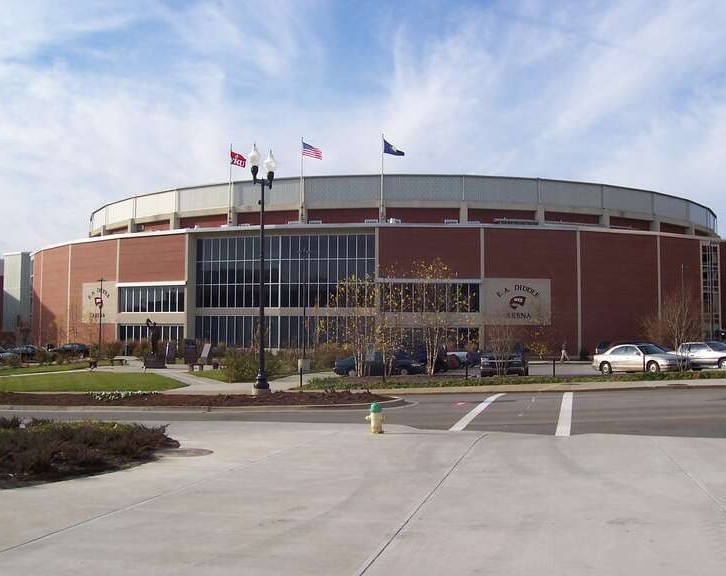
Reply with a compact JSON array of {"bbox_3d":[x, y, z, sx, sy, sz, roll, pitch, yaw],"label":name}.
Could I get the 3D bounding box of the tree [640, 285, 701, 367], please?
[{"bbox_3d":[14.183,1.787,37.765,2.800,3.950,2.700,0,-3,0],"label":"tree"}]

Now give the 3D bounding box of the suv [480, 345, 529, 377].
[{"bbox_3d":[7.365,3.817,42.850,1.820,1.680,4.500,0,-3,-1],"label":"suv"}]

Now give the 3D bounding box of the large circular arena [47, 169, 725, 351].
[{"bbox_3d":[3.402,0.487,141.105,111.000,20.149,112.000,0,-3,0],"label":"large circular arena"}]

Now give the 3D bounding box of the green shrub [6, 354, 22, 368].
[{"bbox_3d":[-22.070,4.680,51.806,1.020,0.900,1.000,0,-3,0],"label":"green shrub"}]

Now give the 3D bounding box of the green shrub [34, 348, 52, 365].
[{"bbox_3d":[-23.364,4.994,59.802,1.300,1.170,1.250,0,-3,0],"label":"green shrub"}]

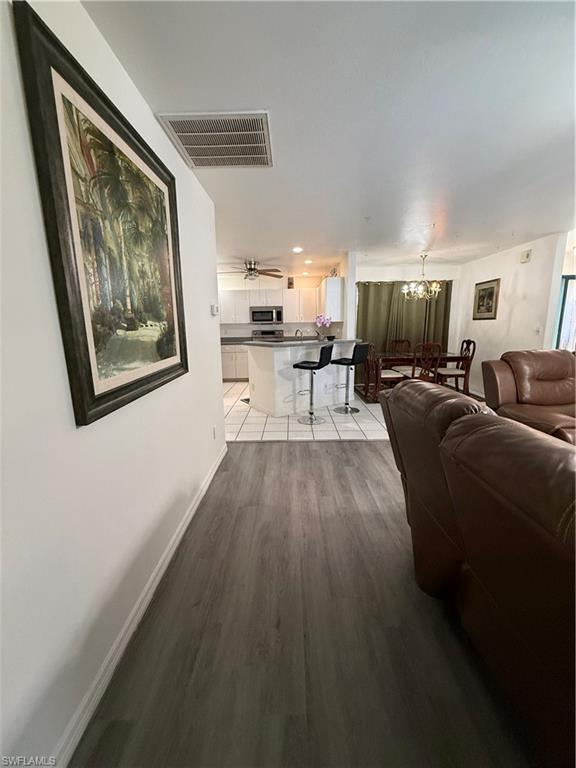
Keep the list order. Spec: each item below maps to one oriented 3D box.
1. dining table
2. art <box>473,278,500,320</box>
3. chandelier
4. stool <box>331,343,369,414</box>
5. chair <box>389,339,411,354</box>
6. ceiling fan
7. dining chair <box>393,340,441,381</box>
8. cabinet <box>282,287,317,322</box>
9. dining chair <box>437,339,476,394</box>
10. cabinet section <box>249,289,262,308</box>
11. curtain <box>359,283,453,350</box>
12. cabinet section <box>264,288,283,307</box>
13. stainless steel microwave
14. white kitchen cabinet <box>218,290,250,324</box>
[{"bbox_3d":[2.225,-0.148,5.579,1.530,0.750,0.860,-1,11,1],"label":"dining table"},{"bbox_3d":[3.591,-1.507,5.646,0.040,0.690,0.720,0,11,1],"label":"art"},{"bbox_3d":[2.277,-1.813,5.285,0.680,0.770,0.680,-1,11,1],"label":"chandelier"},{"bbox_3d":[0.904,-0.088,4.743,0.430,1.030,0.420,8,14,35],"label":"stool"},{"bbox_3d":[2.226,-0.335,5.939,0.500,0.980,0.570,-1,11,1],"label":"chair"},{"bbox_3d":[-0.625,-1.996,5.423,1.300,0.390,1.300,-1,11,1],"label":"ceiling fan"},{"bbox_3d":[2.220,-0.202,5.201,0.500,1.000,0.580,-1,11,1],"label":"dining chair"},{"bbox_3d":[0.272,-1.821,7.254,0.770,0.750,0.320,-1,11,1],"label":"cabinet"},{"bbox_3d":[3.034,-0.319,5.733,0.580,1.000,0.500,-1,11,1],"label":"dining chair"},{"bbox_3d":[-0.689,-2.010,7.346,0.380,0.385,0.330,-1,11,1],"label":"cabinet section"},{"bbox_3d":[2.425,-1.086,6.638,1.960,2.102,0.130,0,11,1],"label":"curtain"},{"bbox_3d":[-0.306,-2.015,7.341,0.385,0.385,0.330,-1,11,1],"label":"cabinet section"},{"bbox_3d":[-0.473,-1.588,7.237,0.755,0.410,0.400,0,11,1],"label":"stainless steel microwave"},{"bbox_3d":[-1.210,-1.790,7.255,0.652,0.752,0.330,0,11,1],"label":"white kitchen cabinet"}]

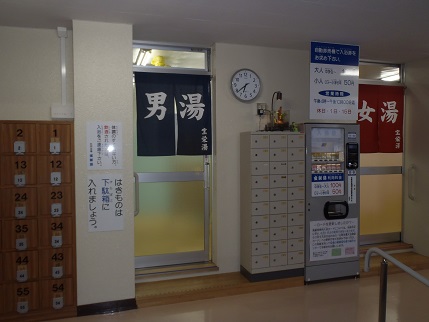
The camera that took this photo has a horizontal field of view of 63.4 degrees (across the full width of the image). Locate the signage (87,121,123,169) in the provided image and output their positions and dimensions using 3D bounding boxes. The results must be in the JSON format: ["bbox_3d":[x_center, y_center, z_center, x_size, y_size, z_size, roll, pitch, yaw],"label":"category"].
[{"bbox_3d":[-0.953,-0.131,3.040,0.296,0.425,0.015,-1,1,-17],"label":"signage"}]

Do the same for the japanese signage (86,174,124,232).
[{"bbox_3d":[-0.950,0.368,3.050,0.292,0.504,0.015,-1,1,-17],"label":"japanese signage"}]

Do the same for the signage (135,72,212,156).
[{"bbox_3d":[-0.436,-0.512,3.864,0.843,0.901,0.030,-1,1,-17],"label":"signage"}]

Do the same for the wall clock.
[{"bbox_3d":[0.360,-0.866,3.995,0.365,0.365,0.050,-1,1,-17],"label":"wall clock"}]

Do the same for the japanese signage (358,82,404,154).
[{"bbox_3d":[2.189,-0.557,4.642,0.843,0.910,0.030,-1,1,-17],"label":"japanese signage"}]

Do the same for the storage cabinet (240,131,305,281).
[{"bbox_3d":[0.672,0.496,3.979,0.664,1.619,0.313,-1,1,-17],"label":"storage cabinet"}]

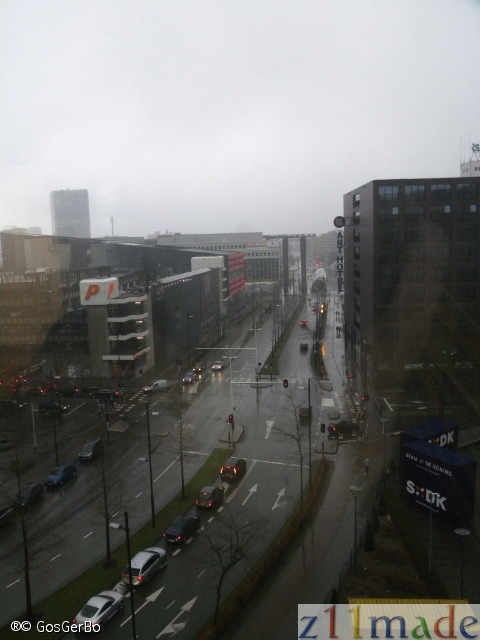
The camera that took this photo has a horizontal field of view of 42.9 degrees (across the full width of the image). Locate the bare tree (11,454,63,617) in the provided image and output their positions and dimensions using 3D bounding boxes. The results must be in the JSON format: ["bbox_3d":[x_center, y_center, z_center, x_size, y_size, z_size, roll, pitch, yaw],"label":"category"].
[{"bbox_3d":[-13.623,14.467,40.324,3.509,11.431,3.333,-2,8,0],"label":"bare tree"}]

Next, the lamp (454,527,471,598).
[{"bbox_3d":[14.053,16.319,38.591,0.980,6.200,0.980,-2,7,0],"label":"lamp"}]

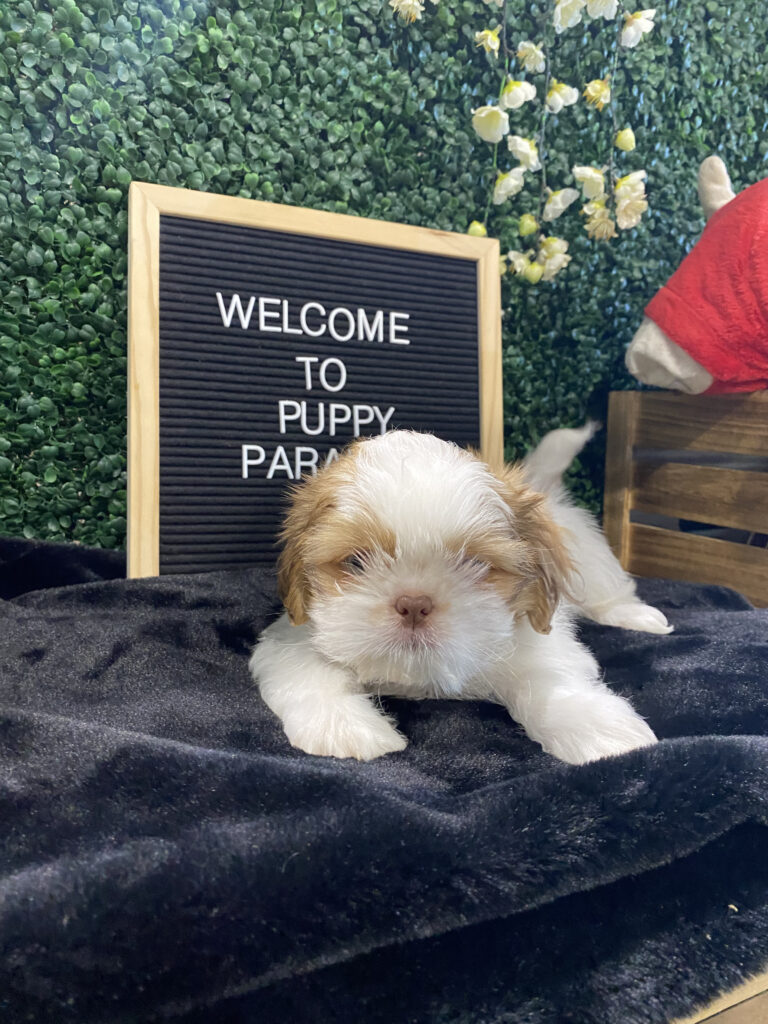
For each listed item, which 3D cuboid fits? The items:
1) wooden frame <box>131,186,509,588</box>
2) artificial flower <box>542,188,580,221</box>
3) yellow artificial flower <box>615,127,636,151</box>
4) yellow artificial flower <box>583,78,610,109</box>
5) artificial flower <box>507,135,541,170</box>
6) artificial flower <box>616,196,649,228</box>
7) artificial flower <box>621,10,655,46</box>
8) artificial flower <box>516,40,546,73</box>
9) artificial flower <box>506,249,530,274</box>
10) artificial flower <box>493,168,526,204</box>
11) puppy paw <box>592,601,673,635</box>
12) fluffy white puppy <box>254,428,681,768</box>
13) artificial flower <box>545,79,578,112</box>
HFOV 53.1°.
[{"bbox_3d":[-0.036,-0.070,0.511,0.254,0.254,0.018,0,-3,-22],"label":"wooden frame"},{"bbox_3d":[0.148,-0.257,0.640,0.029,0.025,0.025,-1,6,-30],"label":"artificial flower"},{"bbox_3d":[0.217,-0.335,0.690,0.020,0.022,0.020,-3,9,-24],"label":"yellow artificial flower"},{"bbox_3d":[0.180,-0.353,0.650,0.024,0.027,0.024,3,5,12],"label":"yellow artificial flower"},{"bbox_3d":[0.113,-0.290,0.620,0.027,0.027,0.024,5,6,23],"label":"artificial flower"},{"bbox_3d":[0.226,-0.273,0.700,0.030,0.030,0.024,-3,9,-20],"label":"artificial flower"},{"bbox_3d":[0.218,-0.416,0.660,0.027,0.028,0.029,6,6,36],"label":"artificial flower"},{"bbox_3d":[0.127,-0.391,0.660,0.026,0.028,0.028,-7,11,-40],"label":"artificial flower"},{"bbox_3d":[0.109,-0.204,0.625,0.021,0.022,0.021,4,5,17],"label":"artificial flower"},{"bbox_3d":[0.109,-0.284,0.668,0.027,0.032,0.029,9,12,44],"label":"artificial flower"},{"bbox_3d":[0.146,0.061,0.452,0.042,0.018,0.027,6,7,38],"label":"puppy paw"},{"bbox_3d":[0.056,0.016,0.376,0.157,0.119,0.215,3,9,18],"label":"fluffy white puppy"},{"bbox_3d":[0.156,-0.364,0.672,0.027,0.030,0.029,8,11,40],"label":"artificial flower"}]

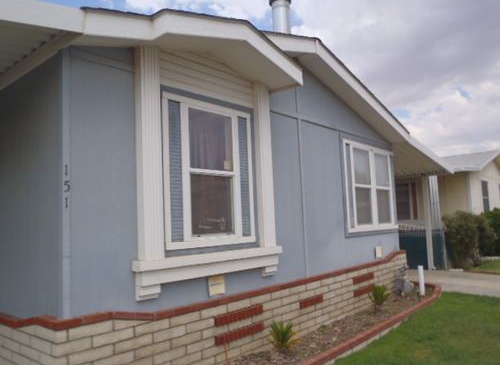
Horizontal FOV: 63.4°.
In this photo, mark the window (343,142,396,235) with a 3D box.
[{"bbox_3d":[2.396,0.115,7.860,0.090,1.630,2.170,-7,-8,41],"label":"window"}]

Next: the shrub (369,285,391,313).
[{"bbox_3d":[2.109,1.901,6.570,0.380,0.450,0.380,-7,-8,41],"label":"shrub"}]

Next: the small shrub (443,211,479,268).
[{"bbox_3d":[5.960,1.614,11.450,1.050,1.560,1.050,-7,-8,41],"label":"small shrub"}]

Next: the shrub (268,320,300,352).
[{"bbox_3d":[0.424,1.893,4.970,0.400,0.370,0.400,-2,-6,0],"label":"shrub"}]

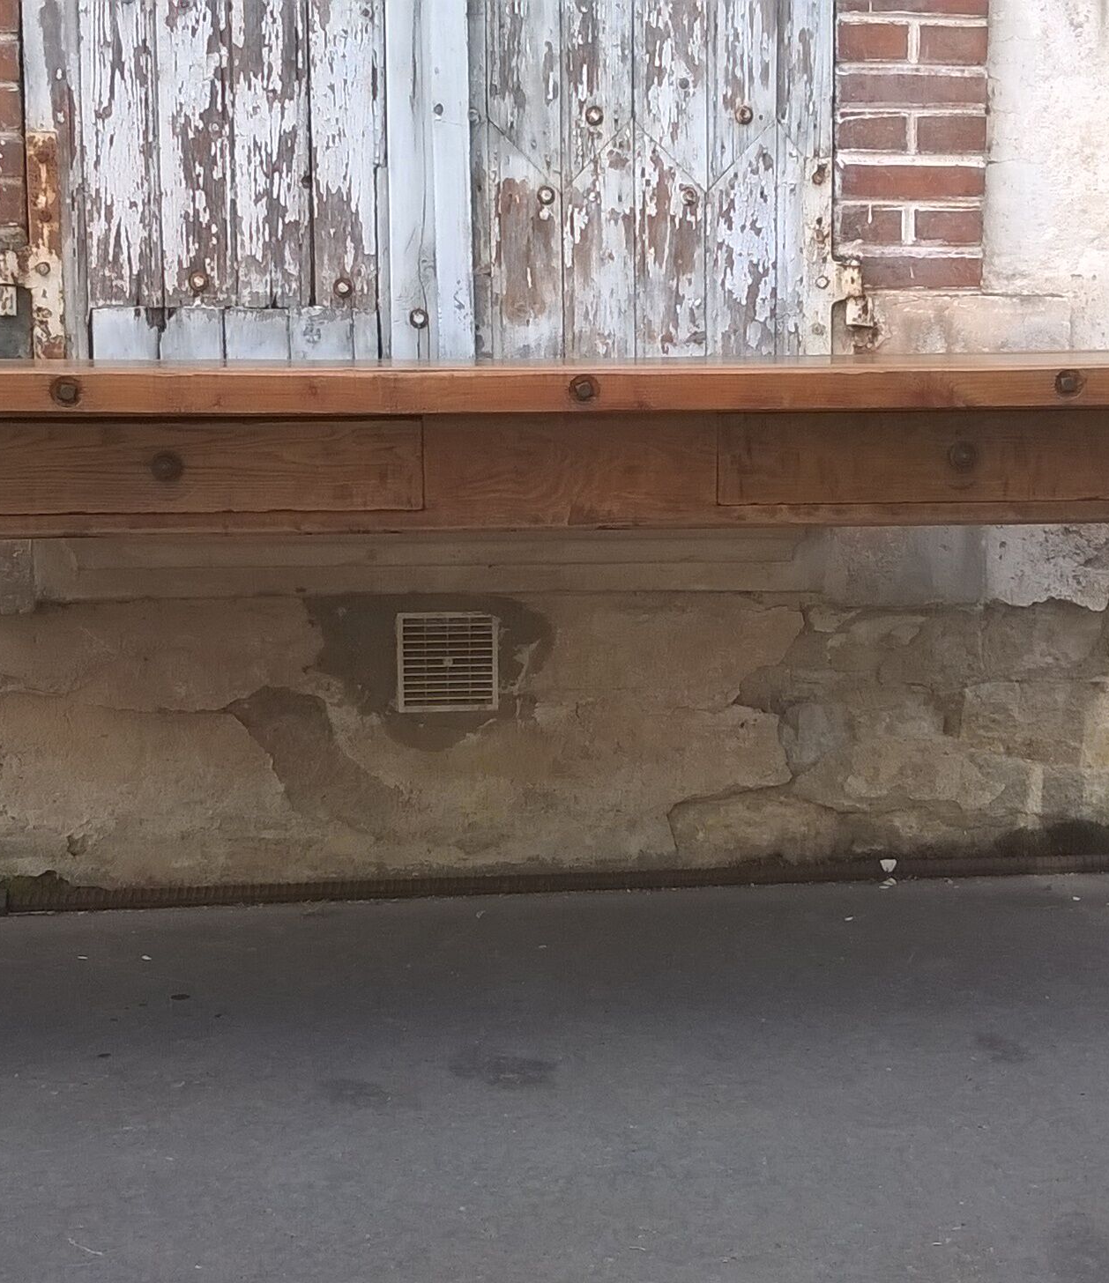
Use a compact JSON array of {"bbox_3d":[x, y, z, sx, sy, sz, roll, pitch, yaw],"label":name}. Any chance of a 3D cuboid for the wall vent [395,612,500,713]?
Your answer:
[{"bbox_3d":[-0.149,0.031,2.817,0.142,0.140,0.017,-1,9,-6],"label":"wall vent"}]

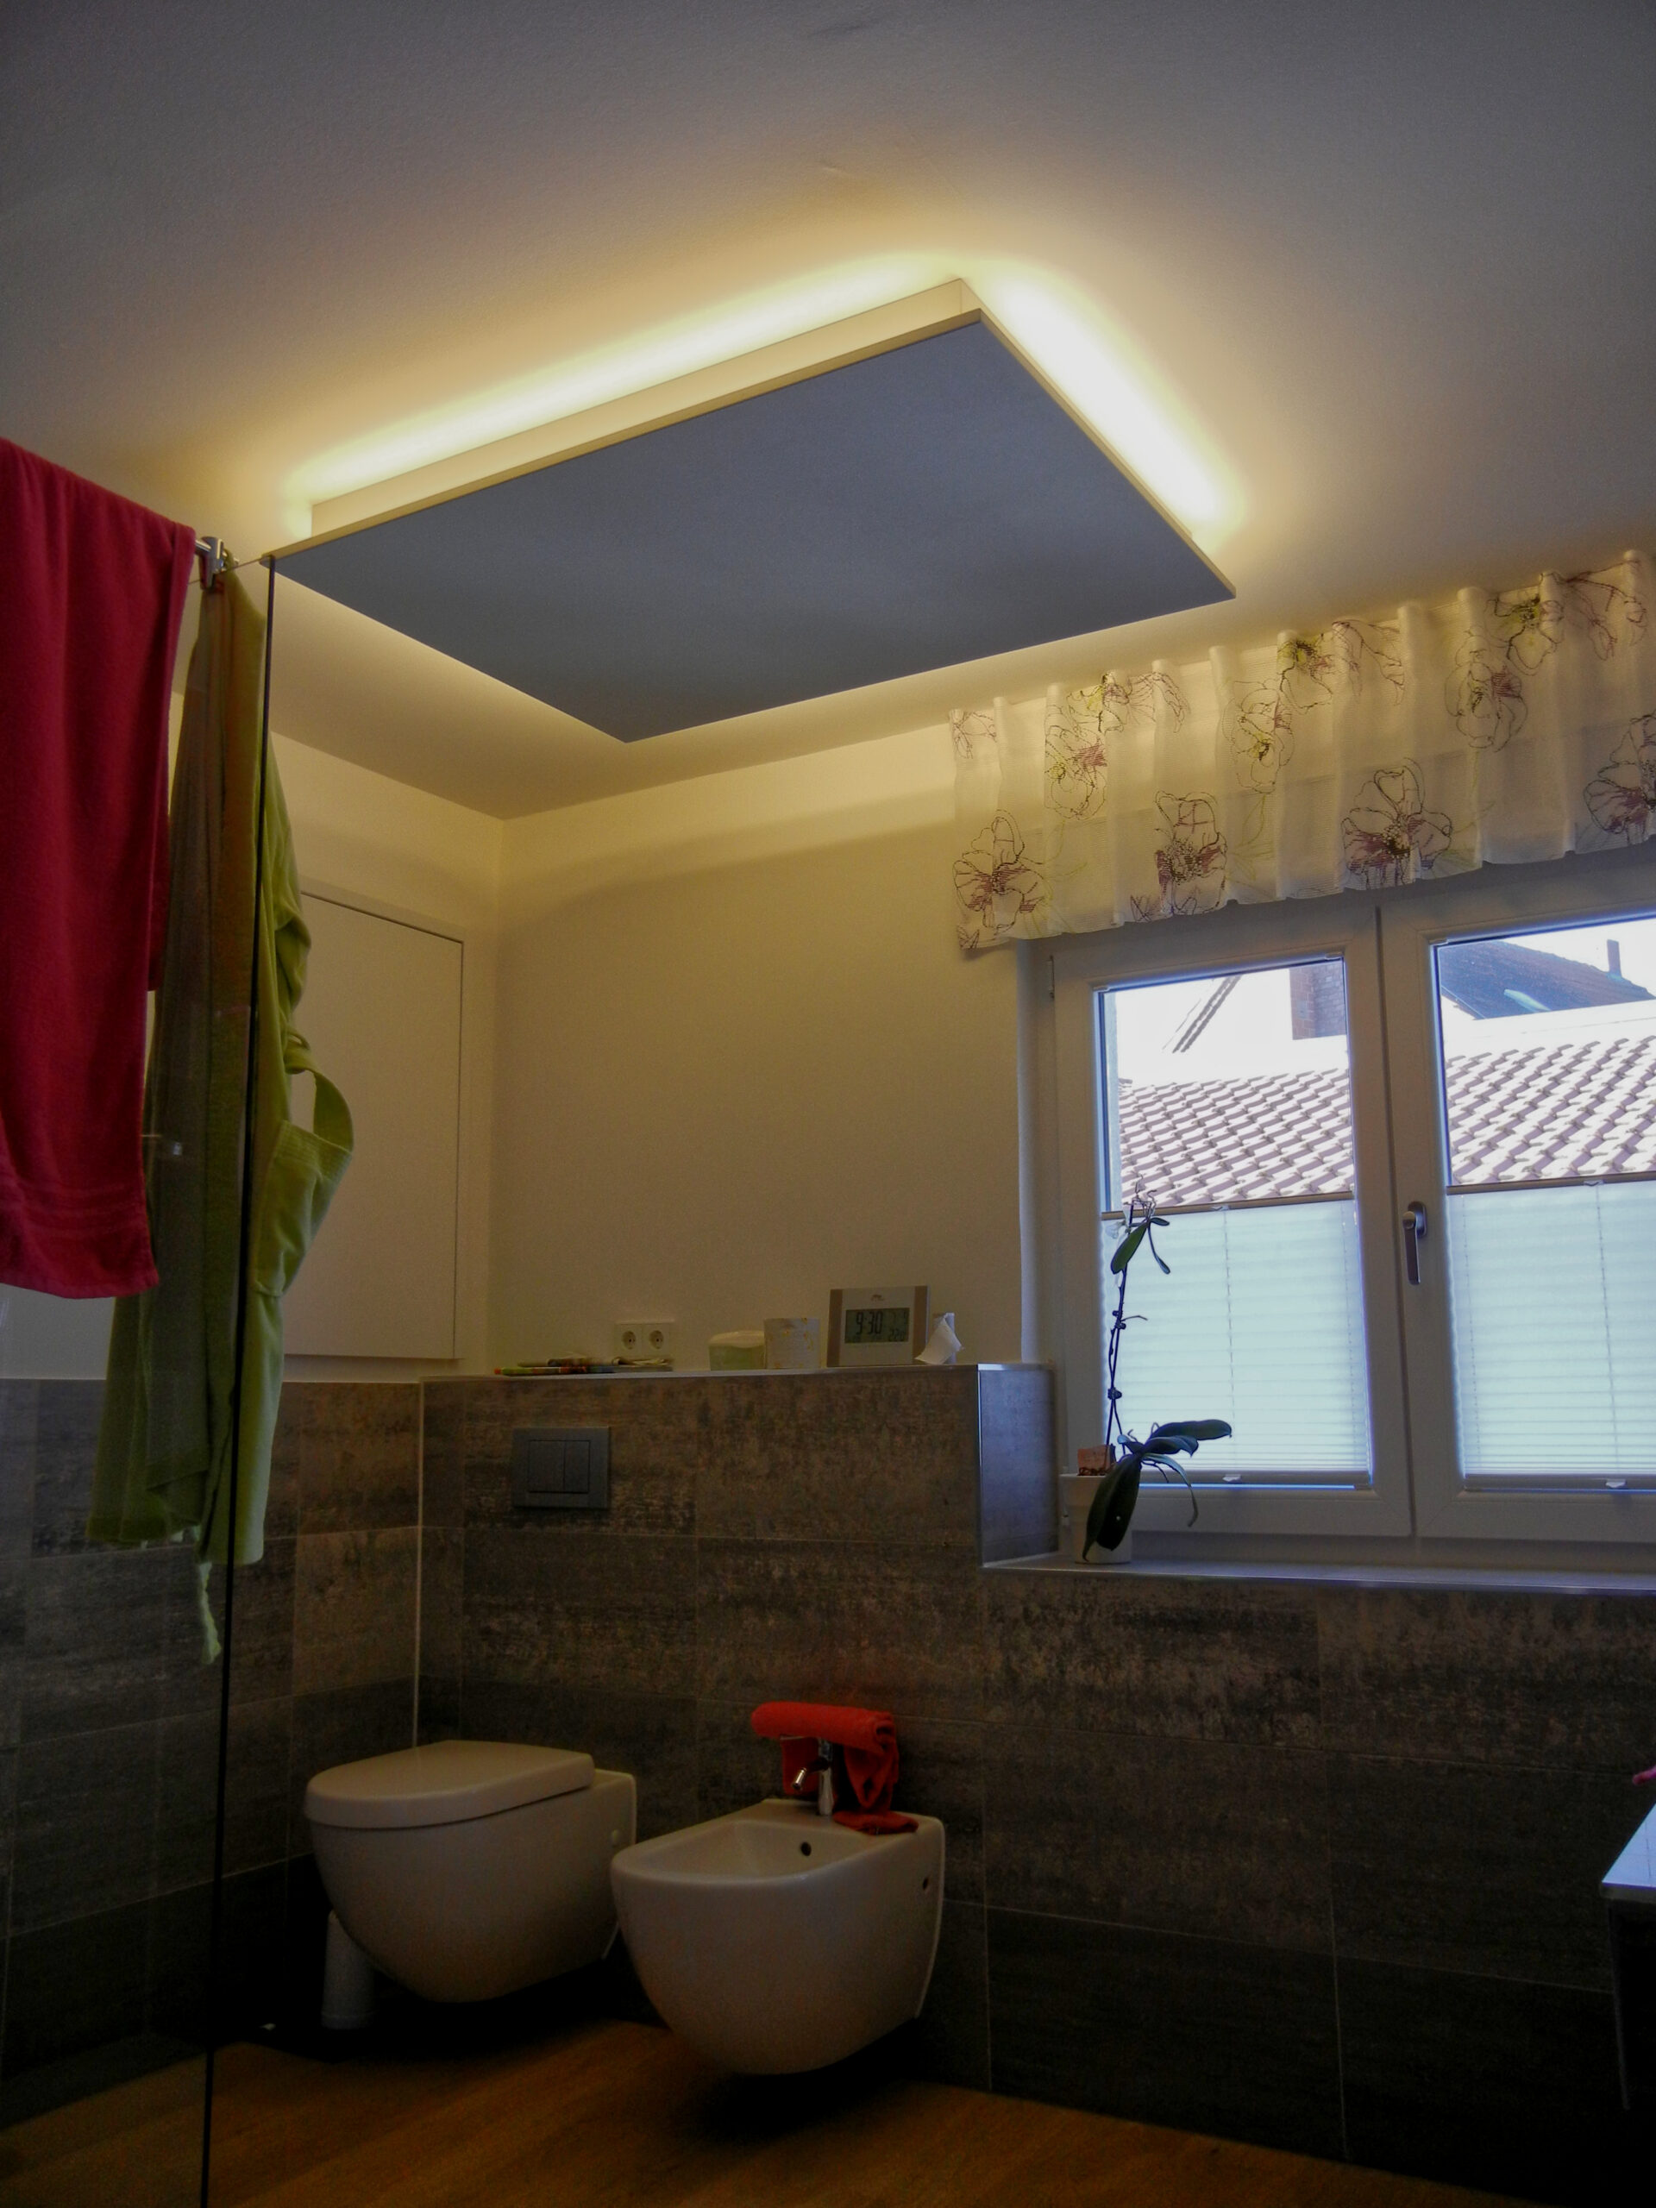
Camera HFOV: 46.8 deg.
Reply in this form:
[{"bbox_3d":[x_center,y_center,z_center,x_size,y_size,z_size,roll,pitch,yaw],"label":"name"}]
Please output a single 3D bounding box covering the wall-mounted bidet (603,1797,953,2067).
[{"bbox_3d":[-0.104,1.393,3.158,0.373,0.348,0.580,-6,-11,31],"label":"wall-mounted bidet"}]

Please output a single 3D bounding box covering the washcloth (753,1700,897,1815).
[{"bbox_3d":[-0.007,1.148,3.364,0.290,0.185,0.105,-6,-11,31],"label":"washcloth"}]

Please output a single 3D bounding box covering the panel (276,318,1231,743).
[{"bbox_3d":[-0.099,-0.852,2.935,1.186,0.097,0.892,-6,-11,31],"label":"panel"}]

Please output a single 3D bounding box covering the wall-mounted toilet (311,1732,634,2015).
[{"bbox_3d":[-0.685,1.421,3.506,0.375,0.410,0.585,-6,-11,31],"label":"wall-mounted toilet"}]

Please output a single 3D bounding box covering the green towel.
[{"bbox_3d":[-0.666,-0.036,2.114,0.280,1.120,0.160,-6,-11,31],"label":"green towel"}]

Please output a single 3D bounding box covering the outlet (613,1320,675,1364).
[{"bbox_3d":[-0.389,0.500,4.007,0.155,0.082,0.012,-6,-11,31],"label":"outlet"}]

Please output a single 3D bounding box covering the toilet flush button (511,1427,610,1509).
[{"bbox_3d":[-0.544,0.735,3.863,0.249,0.162,0.015,-6,-11,31],"label":"toilet flush button"}]

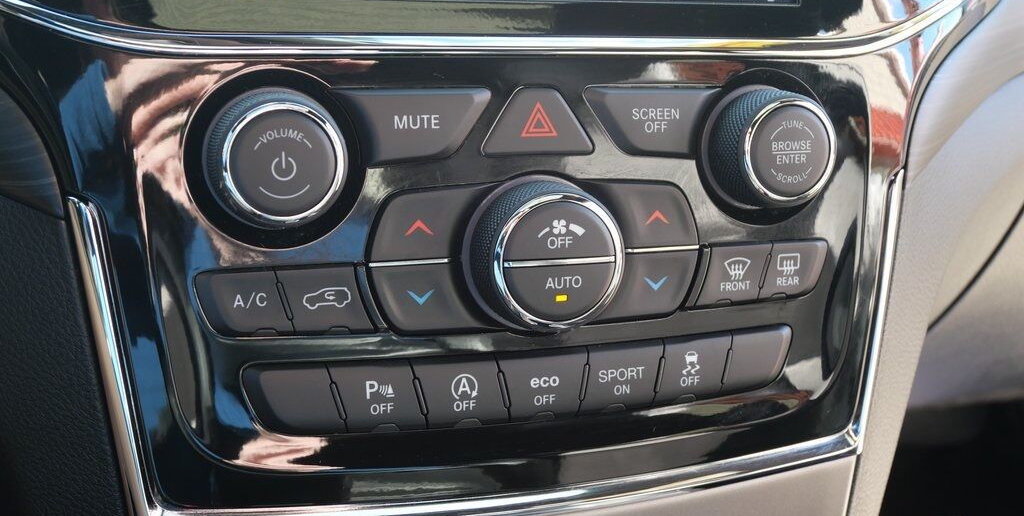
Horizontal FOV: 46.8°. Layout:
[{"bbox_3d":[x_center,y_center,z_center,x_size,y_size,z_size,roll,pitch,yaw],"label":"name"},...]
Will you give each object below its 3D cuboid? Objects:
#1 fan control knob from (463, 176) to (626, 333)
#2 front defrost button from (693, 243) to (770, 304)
[{"bbox_3d":[0.010,0.000,0.327,0.044,0.044,0.019,-3,8,-19],"label":"fan control knob"},{"bbox_3d":[0.067,0.005,0.355,0.026,0.018,0.007,-3,8,-19],"label":"front defrost button"}]

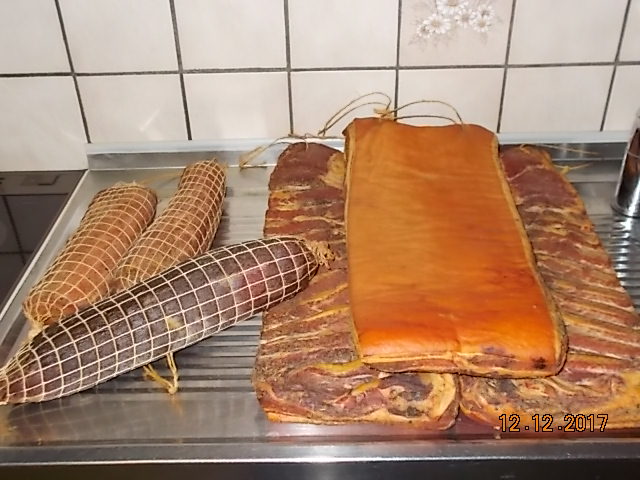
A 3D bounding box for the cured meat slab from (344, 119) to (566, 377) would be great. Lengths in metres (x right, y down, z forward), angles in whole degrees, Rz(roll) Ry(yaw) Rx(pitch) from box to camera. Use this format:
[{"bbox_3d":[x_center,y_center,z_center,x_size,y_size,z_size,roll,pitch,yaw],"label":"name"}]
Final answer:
[{"bbox_3d":[0.132,-0.025,0.852,0.197,0.048,0.472,-1,34,1],"label":"cured meat slab"}]

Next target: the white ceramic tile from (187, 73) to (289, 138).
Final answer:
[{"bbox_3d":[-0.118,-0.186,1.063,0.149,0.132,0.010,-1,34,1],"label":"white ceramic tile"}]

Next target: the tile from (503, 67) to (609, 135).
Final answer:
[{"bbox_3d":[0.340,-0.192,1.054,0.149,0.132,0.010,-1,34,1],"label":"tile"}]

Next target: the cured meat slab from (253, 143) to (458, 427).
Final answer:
[{"bbox_3d":[0.031,0.017,0.875,0.188,0.048,0.505,-1,34,1],"label":"cured meat slab"}]

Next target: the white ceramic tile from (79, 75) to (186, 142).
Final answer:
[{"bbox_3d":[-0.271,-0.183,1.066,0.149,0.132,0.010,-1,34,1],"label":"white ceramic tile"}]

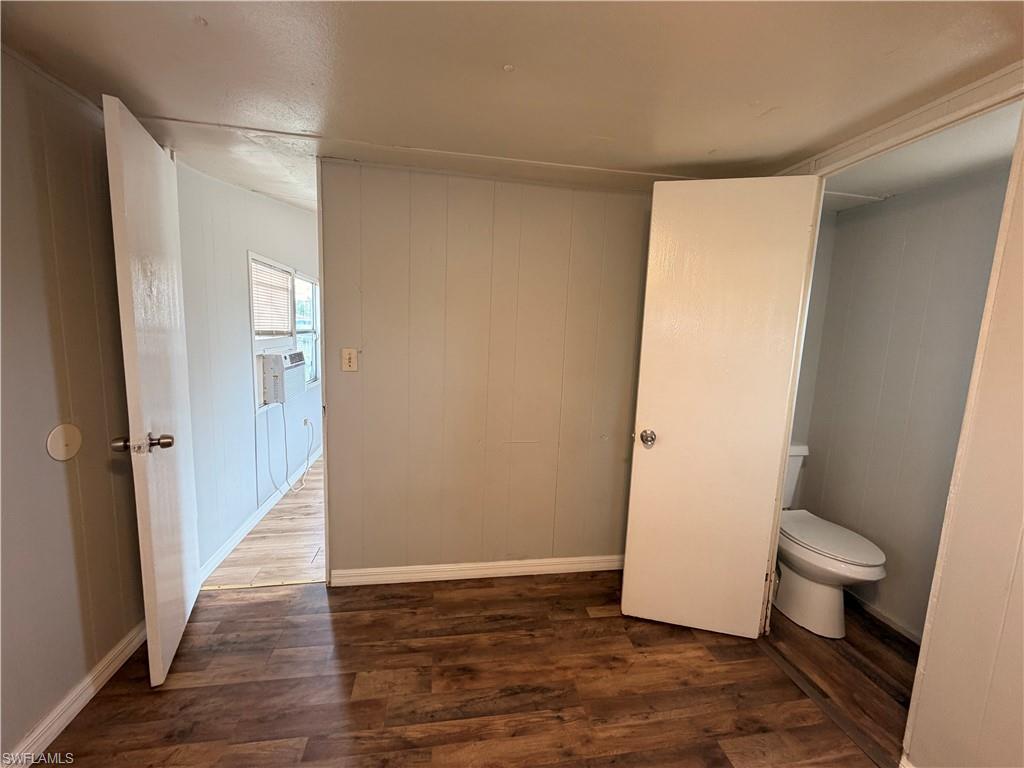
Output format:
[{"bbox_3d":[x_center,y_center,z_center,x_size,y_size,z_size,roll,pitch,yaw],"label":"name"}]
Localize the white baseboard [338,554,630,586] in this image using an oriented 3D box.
[{"bbox_3d":[-0.037,1.028,2.313,1.850,0.091,0.018,1,8,-10],"label":"white baseboard"}]

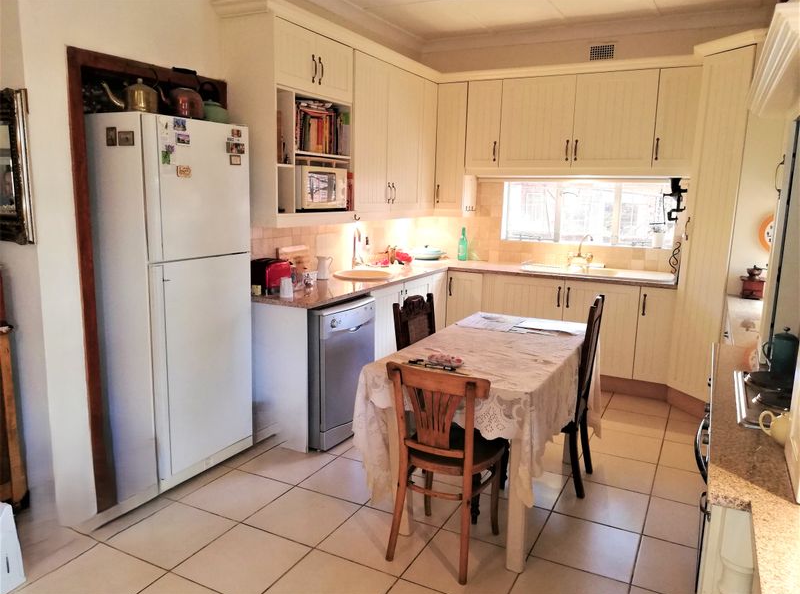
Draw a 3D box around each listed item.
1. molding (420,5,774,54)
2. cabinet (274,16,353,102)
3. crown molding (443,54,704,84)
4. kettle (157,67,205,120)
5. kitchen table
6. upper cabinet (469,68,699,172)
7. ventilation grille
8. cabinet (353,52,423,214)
[{"bbox_3d":[1.441,-2.209,4.973,2.815,0.130,0.120,6,11,27],"label":"molding"},{"bbox_3d":[-0.634,-1.390,3.639,0.342,0.350,0.794,6,11,27],"label":"cabinet"},{"bbox_3d":[1.243,-1.788,4.746,2.030,0.084,0.070,6,11,27],"label":"crown molding"},{"bbox_3d":[-1.107,-1.019,3.031,0.235,0.265,0.175,-4,11,-27],"label":"kettle"},{"bbox_3d":[0.482,0.617,3.159,0.780,0.775,1.450,6,11,27],"label":"kitchen table"},{"bbox_3d":[1.449,-1.383,4.944,1.788,0.793,0.360,6,11,27],"label":"upper cabinet"},{"bbox_3d":[1.605,-1.943,4.777,0.179,0.110,0.033,6,11,27],"label":"ventilation grille"},{"bbox_3d":[-0.226,-1.223,4.682,0.370,1.076,1.098,6,11,27],"label":"cabinet"}]

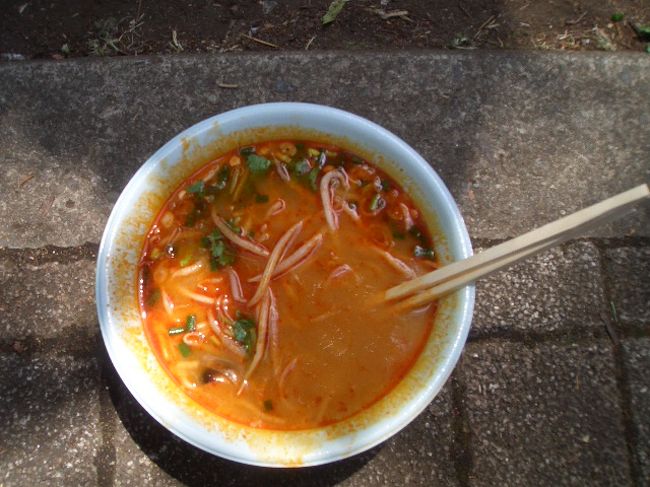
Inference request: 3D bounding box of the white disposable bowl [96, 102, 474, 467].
[{"bbox_3d":[-0.019,0.023,0.356,0.177,0.075,0.177,0,76,-2],"label":"white disposable bowl"}]

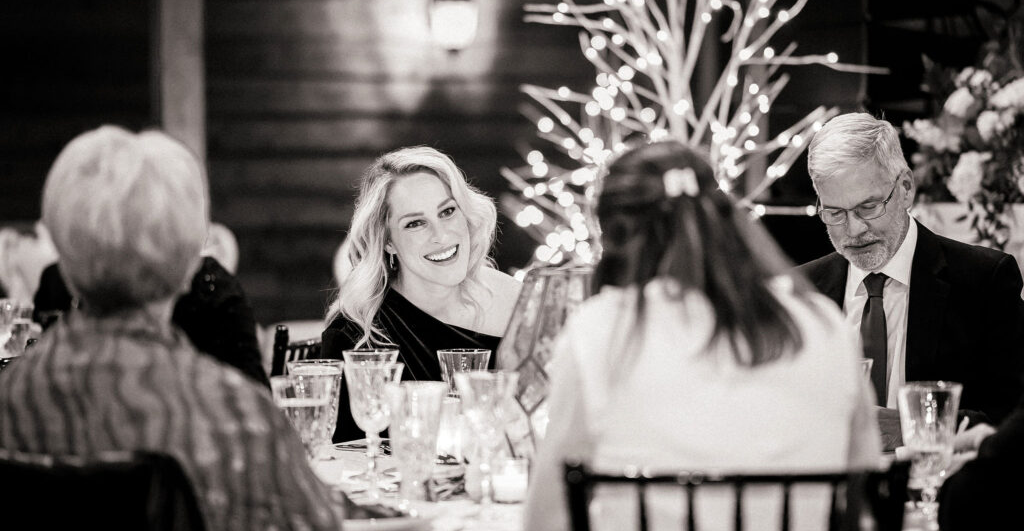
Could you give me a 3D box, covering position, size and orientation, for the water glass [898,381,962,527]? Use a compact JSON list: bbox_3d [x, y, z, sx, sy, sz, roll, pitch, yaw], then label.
[{"bbox_3d":[0.557,0.247,3.220,0.085,0.185,0.085,0,2,0],"label":"water glass"}]

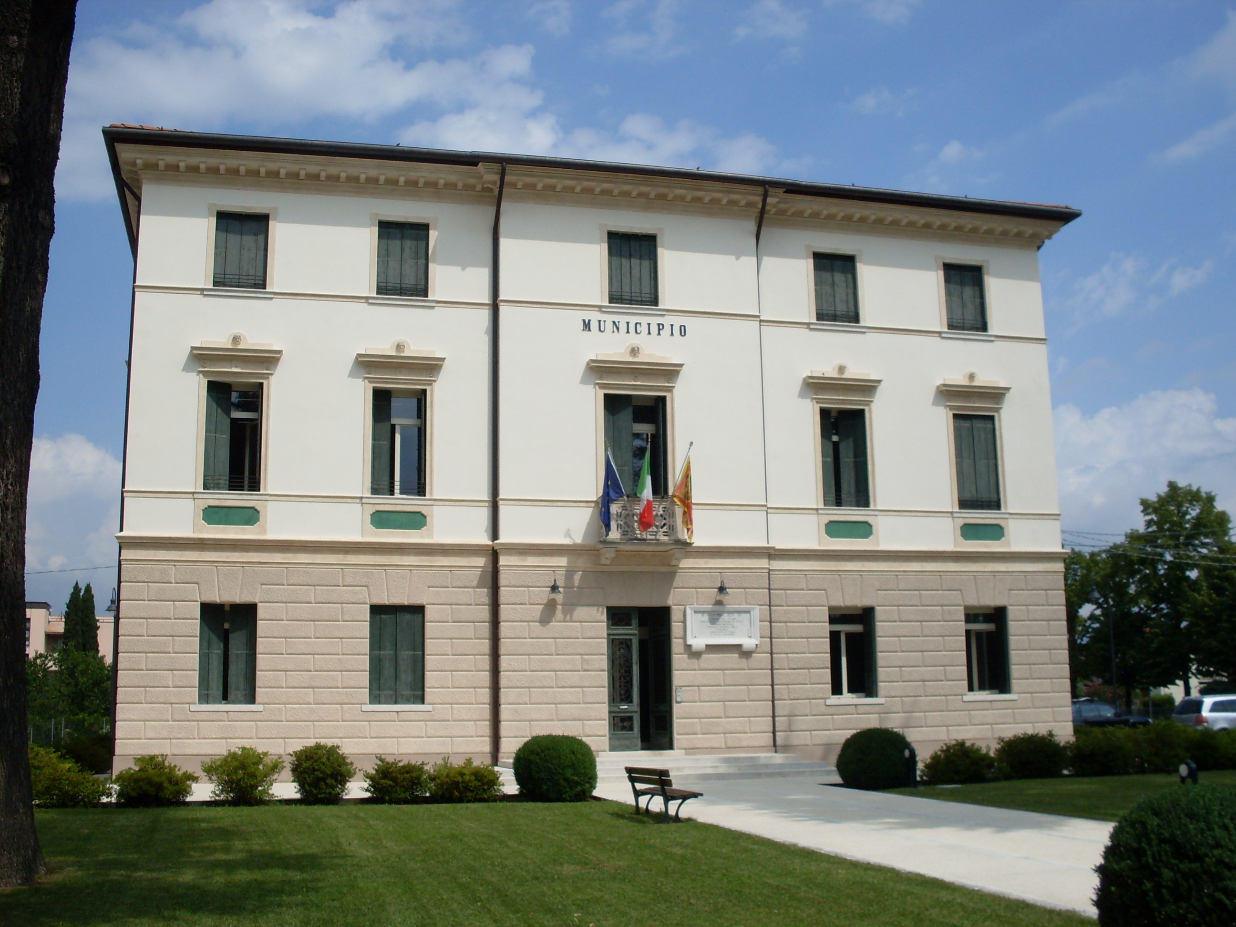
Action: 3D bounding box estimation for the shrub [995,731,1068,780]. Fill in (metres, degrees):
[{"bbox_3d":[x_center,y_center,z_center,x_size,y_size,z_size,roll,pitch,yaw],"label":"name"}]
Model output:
[{"bbox_3d":[7.973,5.636,26.189,1.407,0.873,1.266,2,-11,-15],"label":"shrub"}]

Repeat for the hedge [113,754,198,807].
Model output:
[{"bbox_3d":[-7.594,5.214,22.300,1.397,0.844,1.300,2,-11,-14],"label":"hedge"}]

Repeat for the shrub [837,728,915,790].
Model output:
[{"bbox_3d":[4.781,5.519,25.300,1.404,1.171,1.400,2,-11,-14],"label":"shrub"}]

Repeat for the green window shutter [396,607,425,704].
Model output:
[{"bbox_3d":[-4.810,4.461,31.549,0.624,2.241,0.060,2,-11,-14],"label":"green window shutter"}]

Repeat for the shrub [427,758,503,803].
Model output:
[{"bbox_3d":[-2.563,5.311,22.756,1.255,0.711,1.130,2,-11,-15],"label":"shrub"}]

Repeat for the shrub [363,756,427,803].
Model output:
[{"bbox_3d":[-4.060,5.762,24.773,1.189,0.804,1.100,2,-11,-14],"label":"shrub"}]

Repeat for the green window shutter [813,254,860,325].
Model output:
[{"bbox_3d":[5.807,-4.663,36.031,1.222,1.891,0.070,2,-11,-14],"label":"green window shutter"}]

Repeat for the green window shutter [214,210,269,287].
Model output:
[{"bbox_3d":[-8.303,-4.689,29.877,1.186,1.778,0.070,2,-11,-14],"label":"green window shutter"}]

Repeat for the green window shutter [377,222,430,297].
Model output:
[{"bbox_3d":[-5.248,-4.993,33.184,1.222,1.891,0.070,2,-11,-14],"label":"green window shutter"}]

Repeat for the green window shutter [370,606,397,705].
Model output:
[{"bbox_3d":[-4.935,4.031,28.541,0.563,2.024,0.050,2,-11,-15],"label":"green window shutter"}]

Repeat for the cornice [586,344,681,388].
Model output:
[{"bbox_3d":[0.389,-2.243,31.202,2.298,1.031,0.350,2,-11,-14],"label":"cornice"}]

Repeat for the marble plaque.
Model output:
[{"bbox_3d":[2.356,3.741,30.649,1.765,1.042,0.140,2,-11,-14],"label":"marble plaque"}]

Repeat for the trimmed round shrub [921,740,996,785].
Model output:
[{"bbox_3d":[6.388,5.603,25.444,1.404,0.777,1.263,2,-11,-15],"label":"trimmed round shrub"}]

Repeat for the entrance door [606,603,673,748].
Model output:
[{"bbox_3d":[0.479,4.712,29.749,1.449,3.121,0.200,2,-11,-15],"label":"entrance door"}]

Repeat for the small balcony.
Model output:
[{"bbox_3d":[0.495,1.295,29.758,1.842,1.013,0.840,2,-11,-15],"label":"small balcony"}]

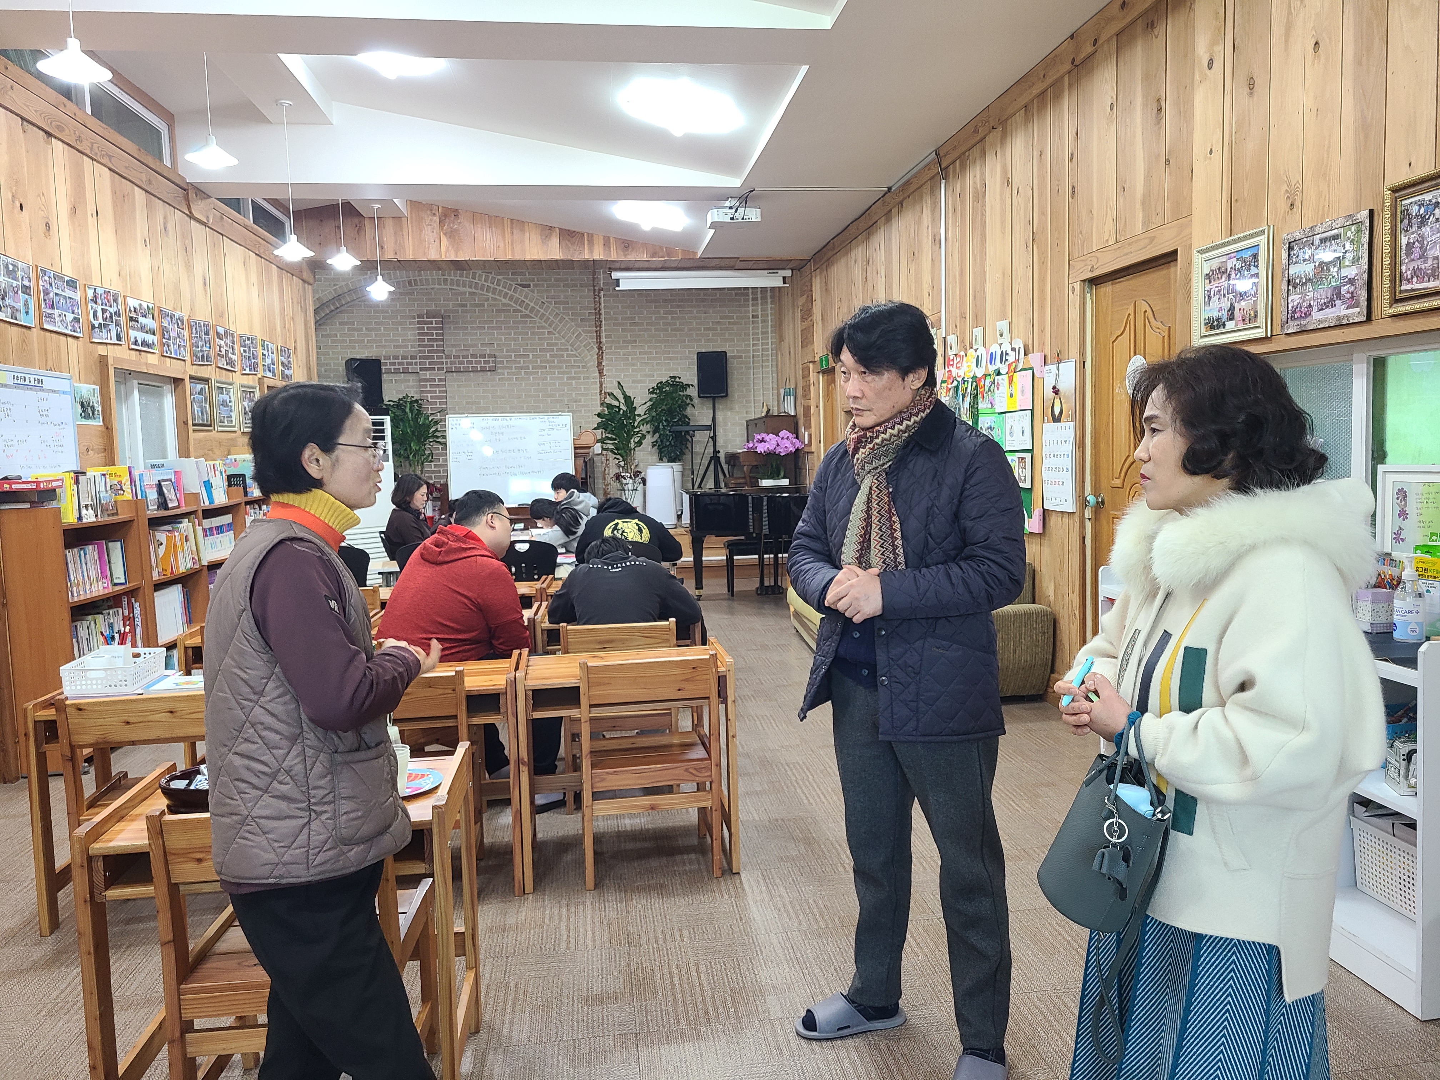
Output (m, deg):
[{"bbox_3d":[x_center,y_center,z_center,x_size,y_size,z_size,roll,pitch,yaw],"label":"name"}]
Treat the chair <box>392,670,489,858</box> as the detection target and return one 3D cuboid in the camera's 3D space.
[{"bbox_3d":[-1.041,0.771,3.554,0.450,0.755,0.430,-2,5,-10],"label":"chair"}]

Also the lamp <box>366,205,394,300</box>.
[{"bbox_3d":[-3.409,-2.854,10.756,0.300,0.913,0.300,-2,5,-7],"label":"lamp"}]

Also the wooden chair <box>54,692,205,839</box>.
[{"bbox_3d":[-1.726,0.805,3.374,0.450,0.755,0.430,-3,5,-13],"label":"wooden chair"}]

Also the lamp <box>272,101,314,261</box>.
[{"bbox_3d":[-3.012,-2.505,7.559,0.310,1.065,0.310,-2,5,-7],"label":"lamp"}]

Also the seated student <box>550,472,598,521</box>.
[{"bbox_3d":[-1.277,0.073,9.050,0.680,1.264,0.480,-2,5,-5],"label":"seated student"}]

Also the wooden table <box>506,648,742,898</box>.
[{"bbox_3d":[-0.335,0.772,3.832,0.725,0.745,0.480,-2,5,-9],"label":"wooden table"}]

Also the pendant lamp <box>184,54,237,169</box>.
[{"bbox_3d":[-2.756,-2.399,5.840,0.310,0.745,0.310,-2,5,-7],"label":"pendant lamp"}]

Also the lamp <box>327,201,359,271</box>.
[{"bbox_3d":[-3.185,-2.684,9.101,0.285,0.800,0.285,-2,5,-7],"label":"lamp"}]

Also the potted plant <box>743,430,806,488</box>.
[{"bbox_3d":[0.560,-0.865,11.326,0.620,0.611,0.420,-2,5,-7],"label":"potted plant"}]

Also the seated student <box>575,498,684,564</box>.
[{"bbox_3d":[-0.597,0.278,7.231,0.680,1.140,0.750,-2,5,-7],"label":"seated student"}]

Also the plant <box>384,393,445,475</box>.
[{"bbox_3d":[-3.453,-0.832,12.238,0.700,1.620,0.660,-2,5,-7],"label":"plant"}]

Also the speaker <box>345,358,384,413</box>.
[{"bbox_3d":[-3.599,-1.579,10.969,0.325,0.530,0.280,-5,6,-37],"label":"speaker"}]

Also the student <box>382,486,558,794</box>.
[{"bbox_3d":[-1.048,0.442,4.558,0.620,1.310,0.780,3,7,41],"label":"student"}]

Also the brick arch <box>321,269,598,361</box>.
[{"bbox_3d":[-2.903,-2.454,11.941,3.070,1.058,0.120,-2,5,-7],"label":"brick arch"}]

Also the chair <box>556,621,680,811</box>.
[{"bbox_3d":[-0.418,0.678,4.418,0.450,0.755,0.430,-2,5,-10],"label":"chair"}]

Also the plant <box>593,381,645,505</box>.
[{"bbox_3d":[-1.150,-0.965,12.518,0.620,1.712,0.600,-2,5,-7],"label":"plant"}]

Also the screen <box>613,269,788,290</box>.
[{"bbox_3d":[-0.188,-2.867,11.918,1.995,0.201,0.110,-2,5,-7],"label":"screen"}]

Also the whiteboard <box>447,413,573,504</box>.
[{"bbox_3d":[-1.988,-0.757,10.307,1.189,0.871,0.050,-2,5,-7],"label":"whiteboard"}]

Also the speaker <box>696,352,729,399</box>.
[{"bbox_3d":[-0.104,-1.920,12.670,0.355,0.537,0.330,-2,5,-5],"label":"speaker"}]

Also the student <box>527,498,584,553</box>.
[{"bbox_3d":[-1.227,0.201,8.561,0.700,1.093,0.480,-2,5,-2],"label":"student"}]

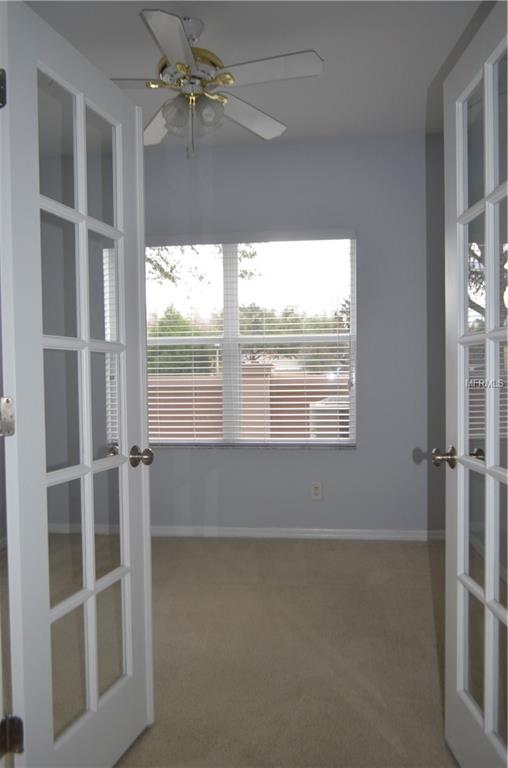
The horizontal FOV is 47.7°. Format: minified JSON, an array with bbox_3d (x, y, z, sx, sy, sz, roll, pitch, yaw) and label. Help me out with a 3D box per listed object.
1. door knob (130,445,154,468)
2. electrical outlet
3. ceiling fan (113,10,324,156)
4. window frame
[{"bbox_3d":[-0.348,0.230,1.812,0.062,0.066,0.066,0,2,18],"label":"door knob"},{"bbox_3d":[0.430,0.741,3.954,0.073,0.117,0.013,-1,1,4],"label":"electrical outlet"},{"bbox_3d":[-0.272,-1.317,2.538,1.140,0.610,1.140,-1,1,4],"label":"ceiling fan"},{"bbox_3d":[-0.169,-0.306,4.018,1.750,1.475,0.110,-1,1,4],"label":"window frame"}]

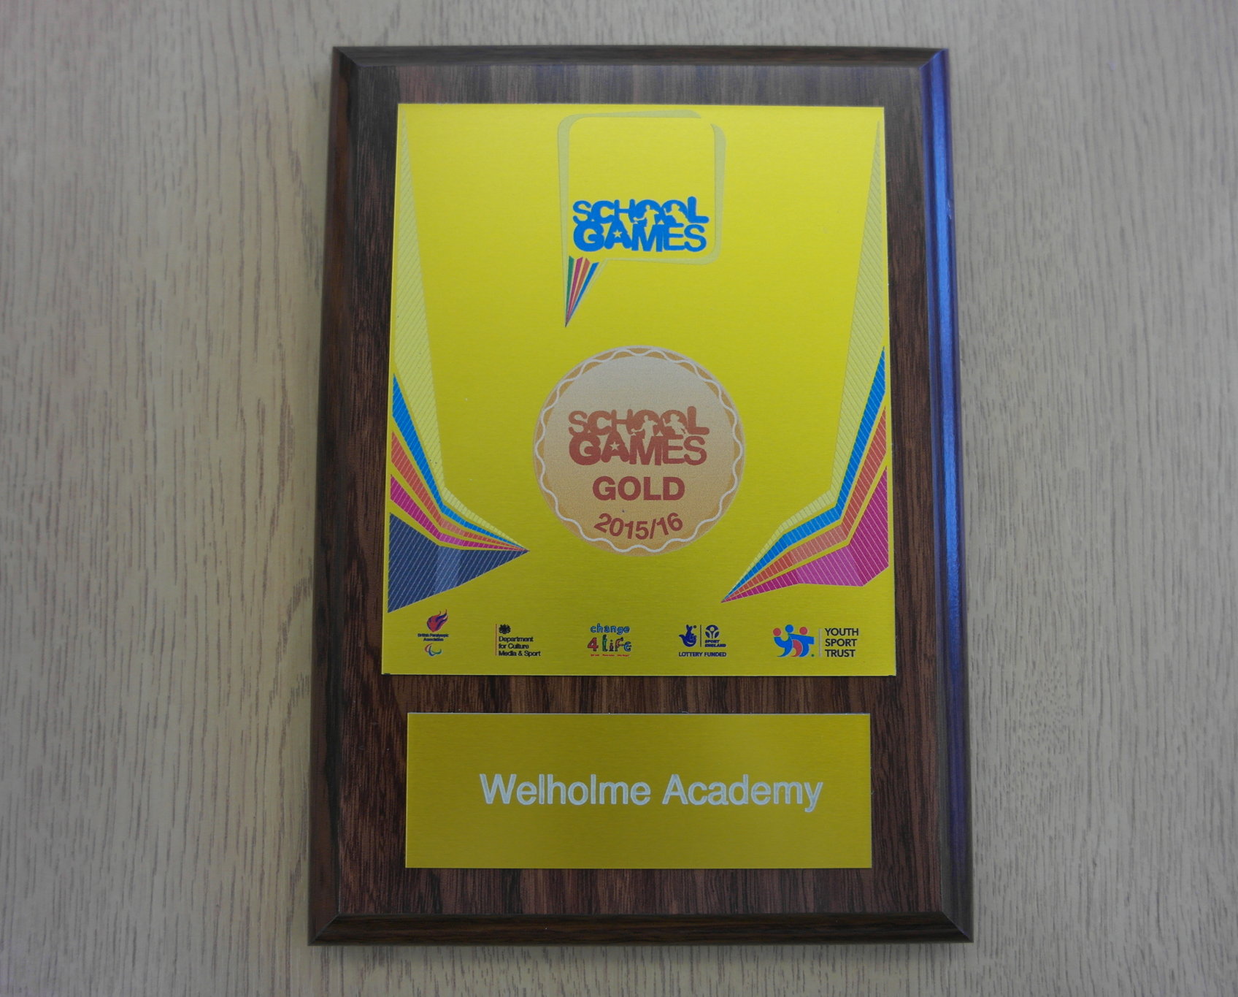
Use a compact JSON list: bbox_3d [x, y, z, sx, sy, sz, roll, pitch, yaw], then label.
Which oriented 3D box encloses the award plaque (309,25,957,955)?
[{"bbox_3d":[0.004,-0.004,0.201,0.128,0.013,0.180,0,85,0],"label":"award plaque"}]

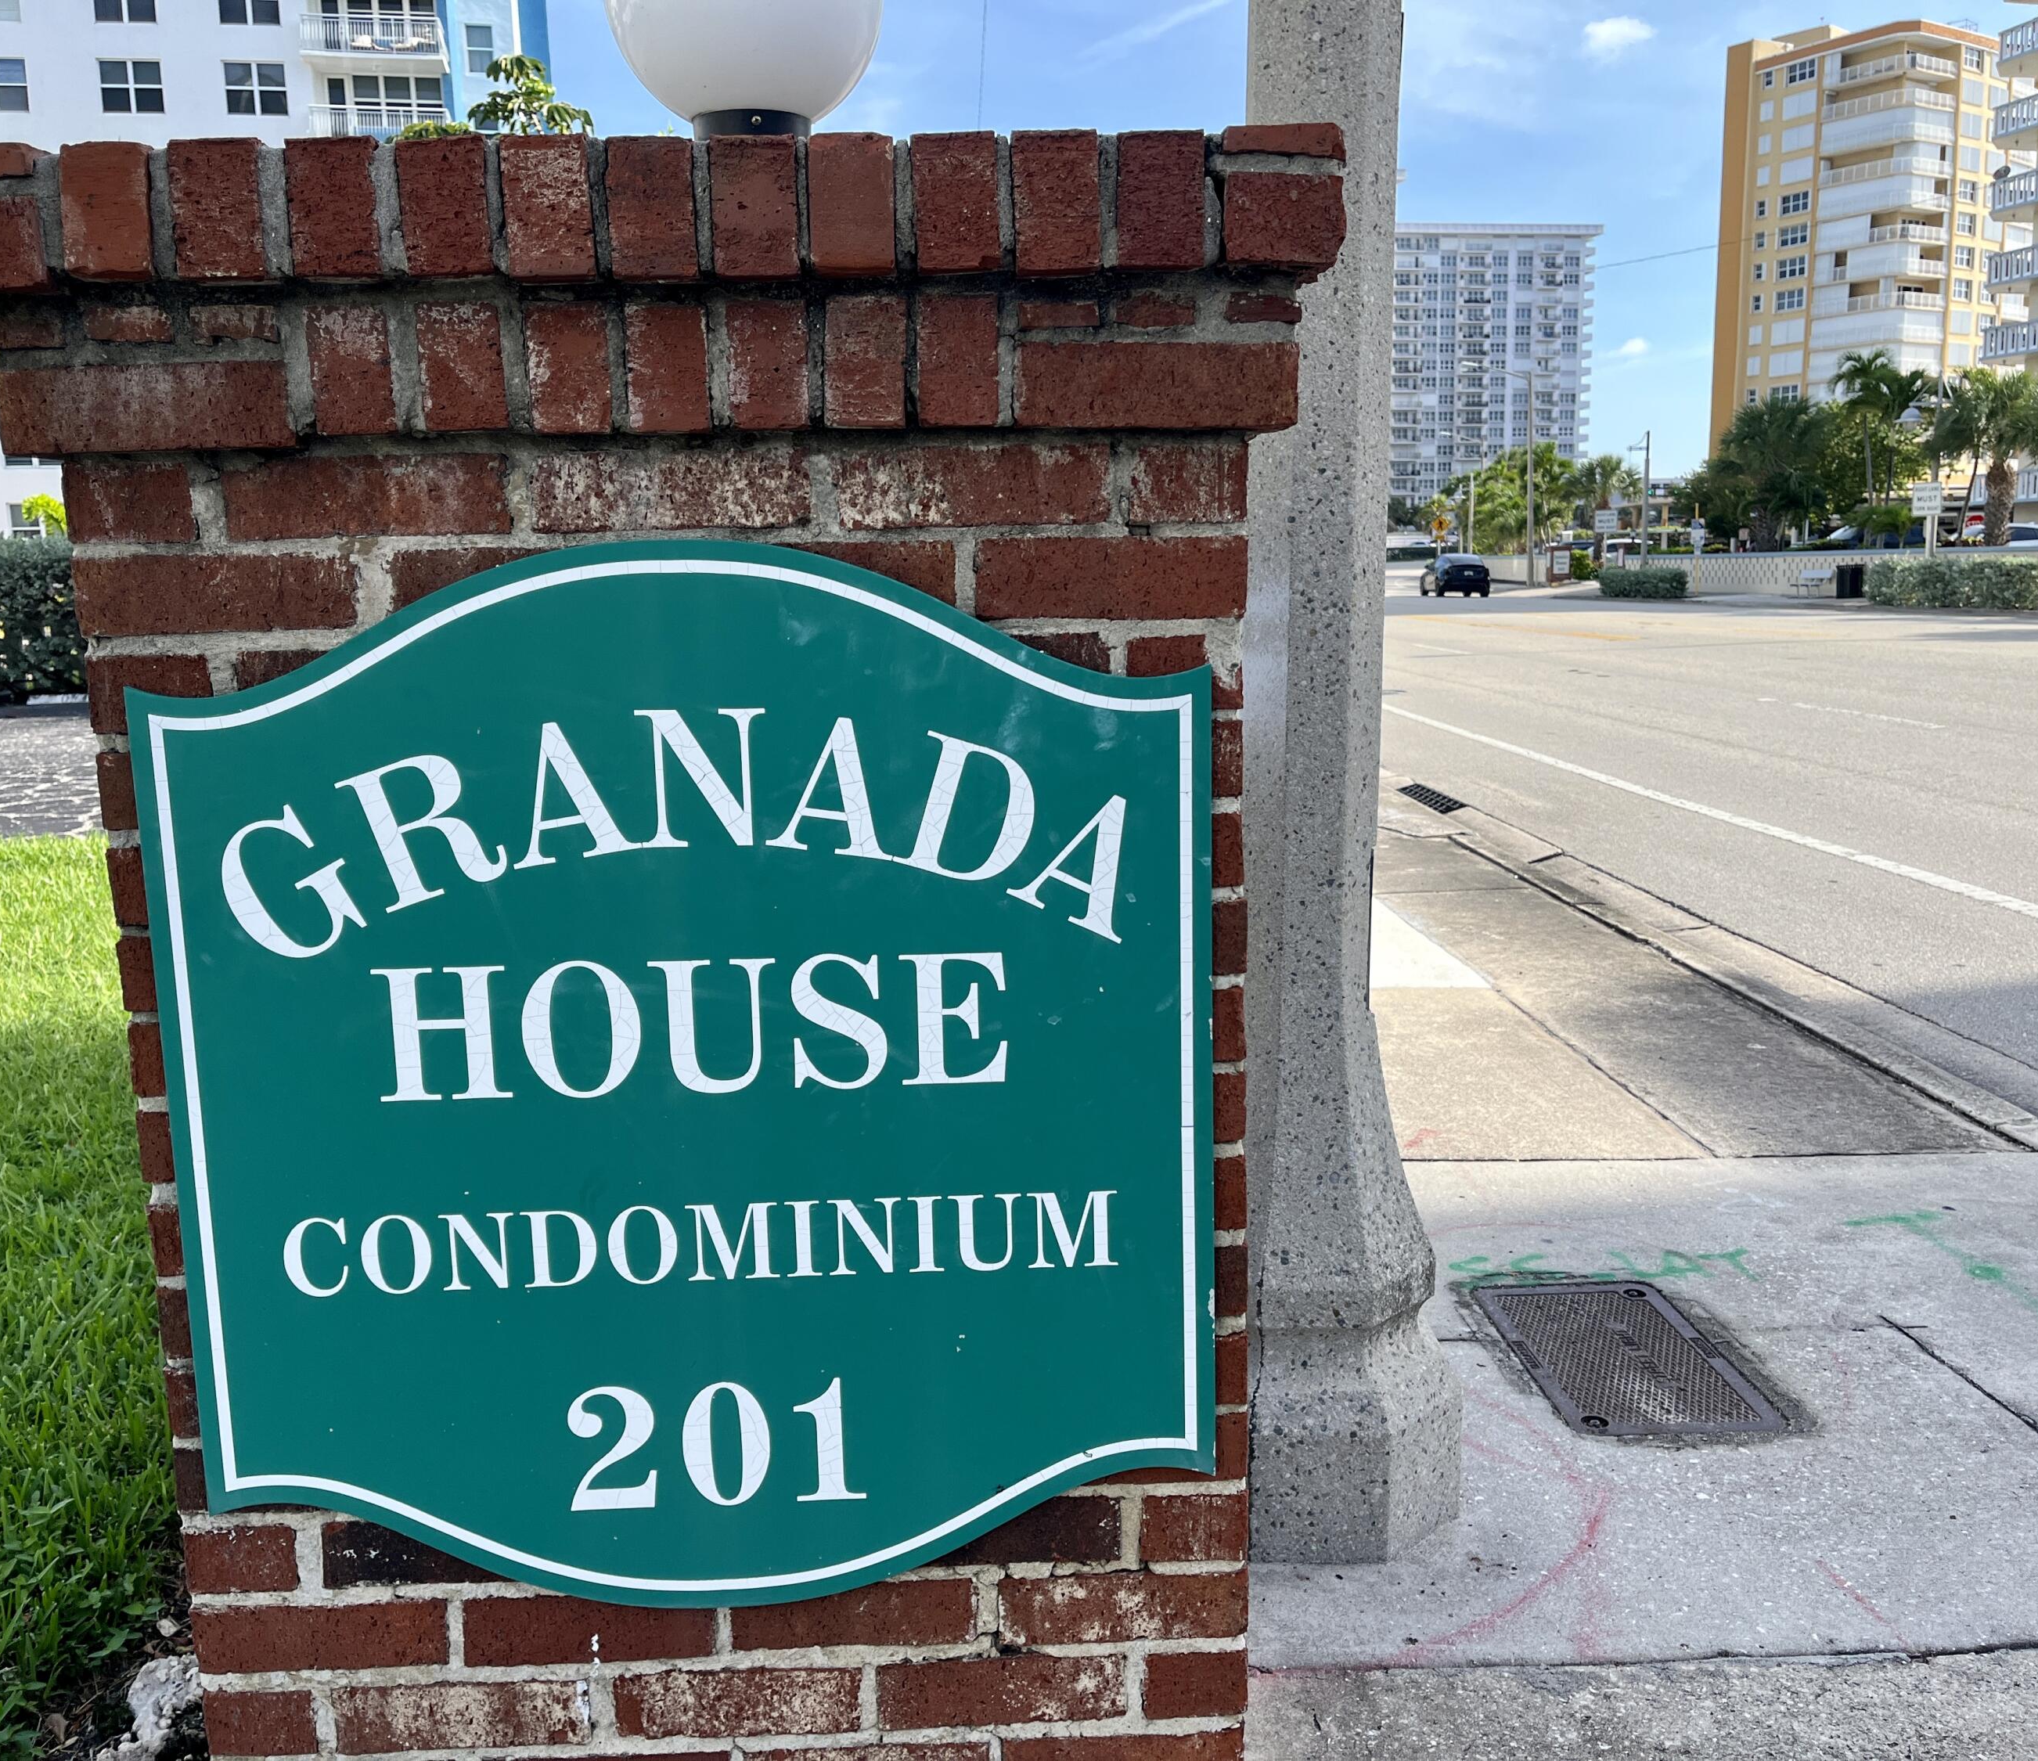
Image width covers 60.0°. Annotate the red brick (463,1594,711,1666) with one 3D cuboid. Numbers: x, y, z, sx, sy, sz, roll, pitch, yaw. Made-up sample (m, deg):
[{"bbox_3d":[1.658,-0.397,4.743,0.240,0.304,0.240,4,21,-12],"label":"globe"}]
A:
[{"bbox_3d":[-0.349,0.596,1.468,0.199,0.057,0.092,-2,10,-1],"label":"red brick"}]

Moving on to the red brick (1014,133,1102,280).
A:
[{"bbox_3d":[0.023,-0.480,1.308,0.058,0.092,0.200,-2,9,-2],"label":"red brick"}]

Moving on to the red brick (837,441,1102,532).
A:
[{"bbox_3d":[-0.035,-0.294,1.333,0.193,0.058,0.092,-2,9,-1],"label":"red brick"}]

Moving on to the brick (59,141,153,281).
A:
[{"bbox_3d":[-0.622,-0.474,1.298,0.059,0.086,0.201,-1,10,-1],"label":"brick"}]

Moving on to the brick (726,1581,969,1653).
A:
[{"bbox_3d":[-0.136,0.589,1.476,0.190,0.056,0.092,-2,9,-1],"label":"brick"}]

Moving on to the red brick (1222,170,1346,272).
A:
[{"bbox_3d":[0.183,-0.473,1.317,0.085,0.058,0.201,-1,10,-1],"label":"red brick"}]

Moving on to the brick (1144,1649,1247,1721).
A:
[{"bbox_3d":[0.144,0.644,1.542,0.084,0.057,0.195,-2,10,-1],"label":"brick"}]

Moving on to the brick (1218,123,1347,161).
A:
[{"bbox_3d":[0.178,-0.513,1.277,0.084,0.022,0.180,-2,10,-1],"label":"brick"}]

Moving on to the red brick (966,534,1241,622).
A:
[{"bbox_3d":[0.067,-0.230,1.346,0.199,0.059,0.092,-2,9,-1],"label":"red brick"}]

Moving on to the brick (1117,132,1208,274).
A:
[{"bbox_3d":[0.095,-0.483,1.310,0.058,0.092,0.200,-2,9,-2],"label":"brick"}]

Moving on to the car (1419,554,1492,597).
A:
[{"bbox_3d":[15.150,-10.646,61.264,1.900,1.500,4.720,-1,10,3],"label":"car"}]

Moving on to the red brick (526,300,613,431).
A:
[{"bbox_3d":[-0.321,-0.379,1.351,0.055,0.087,0.201,-1,10,-1],"label":"red brick"}]

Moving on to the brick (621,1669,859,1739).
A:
[{"bbox_3d":[-0.230,0.665,1.488,0.202,0.057,0.095,-2,9,-2],"label":"brick"}]

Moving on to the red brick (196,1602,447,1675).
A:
[{"bbox_3d":[-0.562,0.603,1.467,0.199,0.056,0.092,-2,9,-1],"label":"red brick"}]

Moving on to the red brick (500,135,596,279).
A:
[{"bbox_3d":[-0.318,-0.468,1.279,0.058,0.091,0.195,-2,10,-1],"label":"red brick"}]

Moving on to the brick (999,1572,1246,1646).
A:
[{"bbox_3d":[0.086,0.593,1.500,0.202,0.058,0.091,-1,10,-1],"label":"brick"}]

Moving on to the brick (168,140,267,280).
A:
[{"bbox_3d":[-0.548,-0.474,1.300,0.060,0.088,0.201,-1,10,-1],"label":"brick"}]

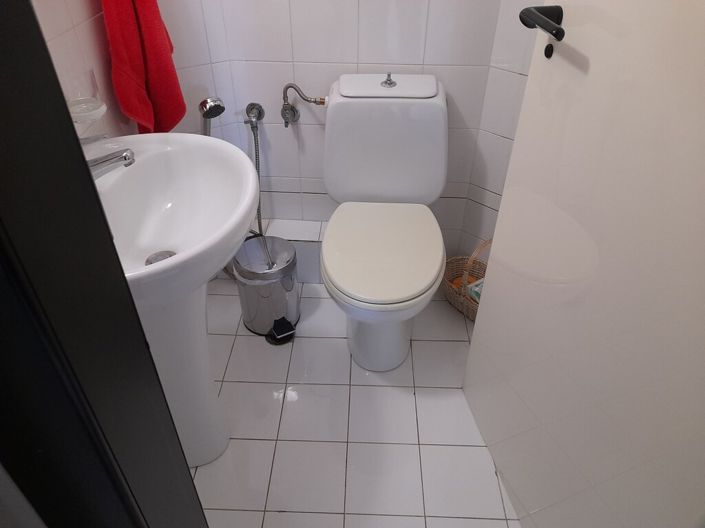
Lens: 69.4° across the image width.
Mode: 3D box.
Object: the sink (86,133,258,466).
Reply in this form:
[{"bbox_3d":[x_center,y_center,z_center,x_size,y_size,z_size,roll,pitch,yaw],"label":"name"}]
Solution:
[{"bbox_3d":[-0.405,0.169,1.221,0.433,0.792,0.554,2,38,1],"label":"sink"}]

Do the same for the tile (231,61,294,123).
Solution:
[{"bbox_3d":[-0.286,-0.557,1.670,0.202,0.202,0.012,1,38,1],"label":"tile"}]

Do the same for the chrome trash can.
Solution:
[{"bbox_3d":[-0.281,0.087,1.739,0.210,0.286,0.252,-12,40,-15],"label":"chrome trash can"}]

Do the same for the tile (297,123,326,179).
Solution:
[{"bbox_3d":[-0.086,-0.394,1.804,0.204,0.206,0.010,2,38,1],"label":"tile"}]

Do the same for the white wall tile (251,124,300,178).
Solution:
[{"bbox_3d":[-0.290,-0.400,1.807,0.204,0.206,0.010,2,38,1],"label":"white wall tile"}]

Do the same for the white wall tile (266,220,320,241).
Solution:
[{"bbox_3d":[-0.220,-0.123,1.926,0.201,0.010,0.139,2,38,1],"label":"white wall tile"}]

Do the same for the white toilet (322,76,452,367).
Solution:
[{"bbox_3d":[0.097,-0.096,1.569,0.379,0.792,0.697,2,38,1],"label":"white toilet"}]

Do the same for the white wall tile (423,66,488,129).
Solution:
[{"bbox_3d":[0.324,-0.540,1.657,0.202,0.202,0.012,1,38,1],"label":"white wall tile"}]

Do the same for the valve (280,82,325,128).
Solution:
[{"bbox_3d":[-0.157,-0.511,1.636,0.143,0.147,0.085,1,38,1],"label":"valve"}]

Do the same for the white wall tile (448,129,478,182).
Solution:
[{"bbox_3d":[0.326,-0.383,1.796,0.210,0.206,0.010,2,38,1],"label":"white wall tile"}]

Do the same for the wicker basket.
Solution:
[{"bbox_3d":[0.456,0.034,1.805,0.185,0.294,0.322,-25,45,-29],"label":"wicker basket"}]

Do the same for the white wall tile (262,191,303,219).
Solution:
[{"bbox_3d":[-0.288,-0.217,1.936,0.202,0.122,0.012,1,38,1],"label":"white wall tile"}]

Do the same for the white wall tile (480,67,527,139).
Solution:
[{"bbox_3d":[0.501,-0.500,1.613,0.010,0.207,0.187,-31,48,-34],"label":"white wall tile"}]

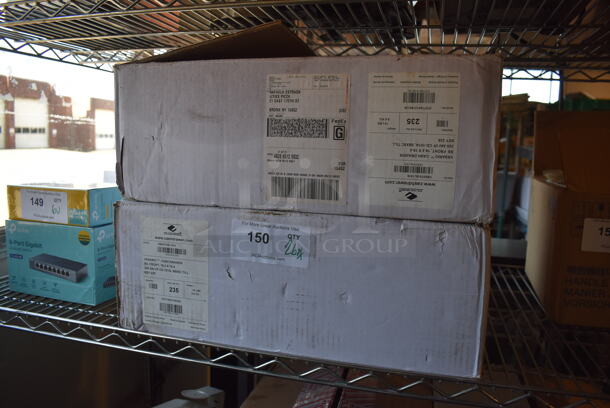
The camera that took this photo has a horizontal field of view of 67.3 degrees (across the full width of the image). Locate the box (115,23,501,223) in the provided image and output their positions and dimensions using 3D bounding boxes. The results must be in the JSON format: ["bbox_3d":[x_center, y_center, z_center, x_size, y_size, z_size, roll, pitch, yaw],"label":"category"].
[{"bbox_3d":[0.040,-0.120,0.792,0.482,0.208,0.475,3,7,15],"label":"box"}]

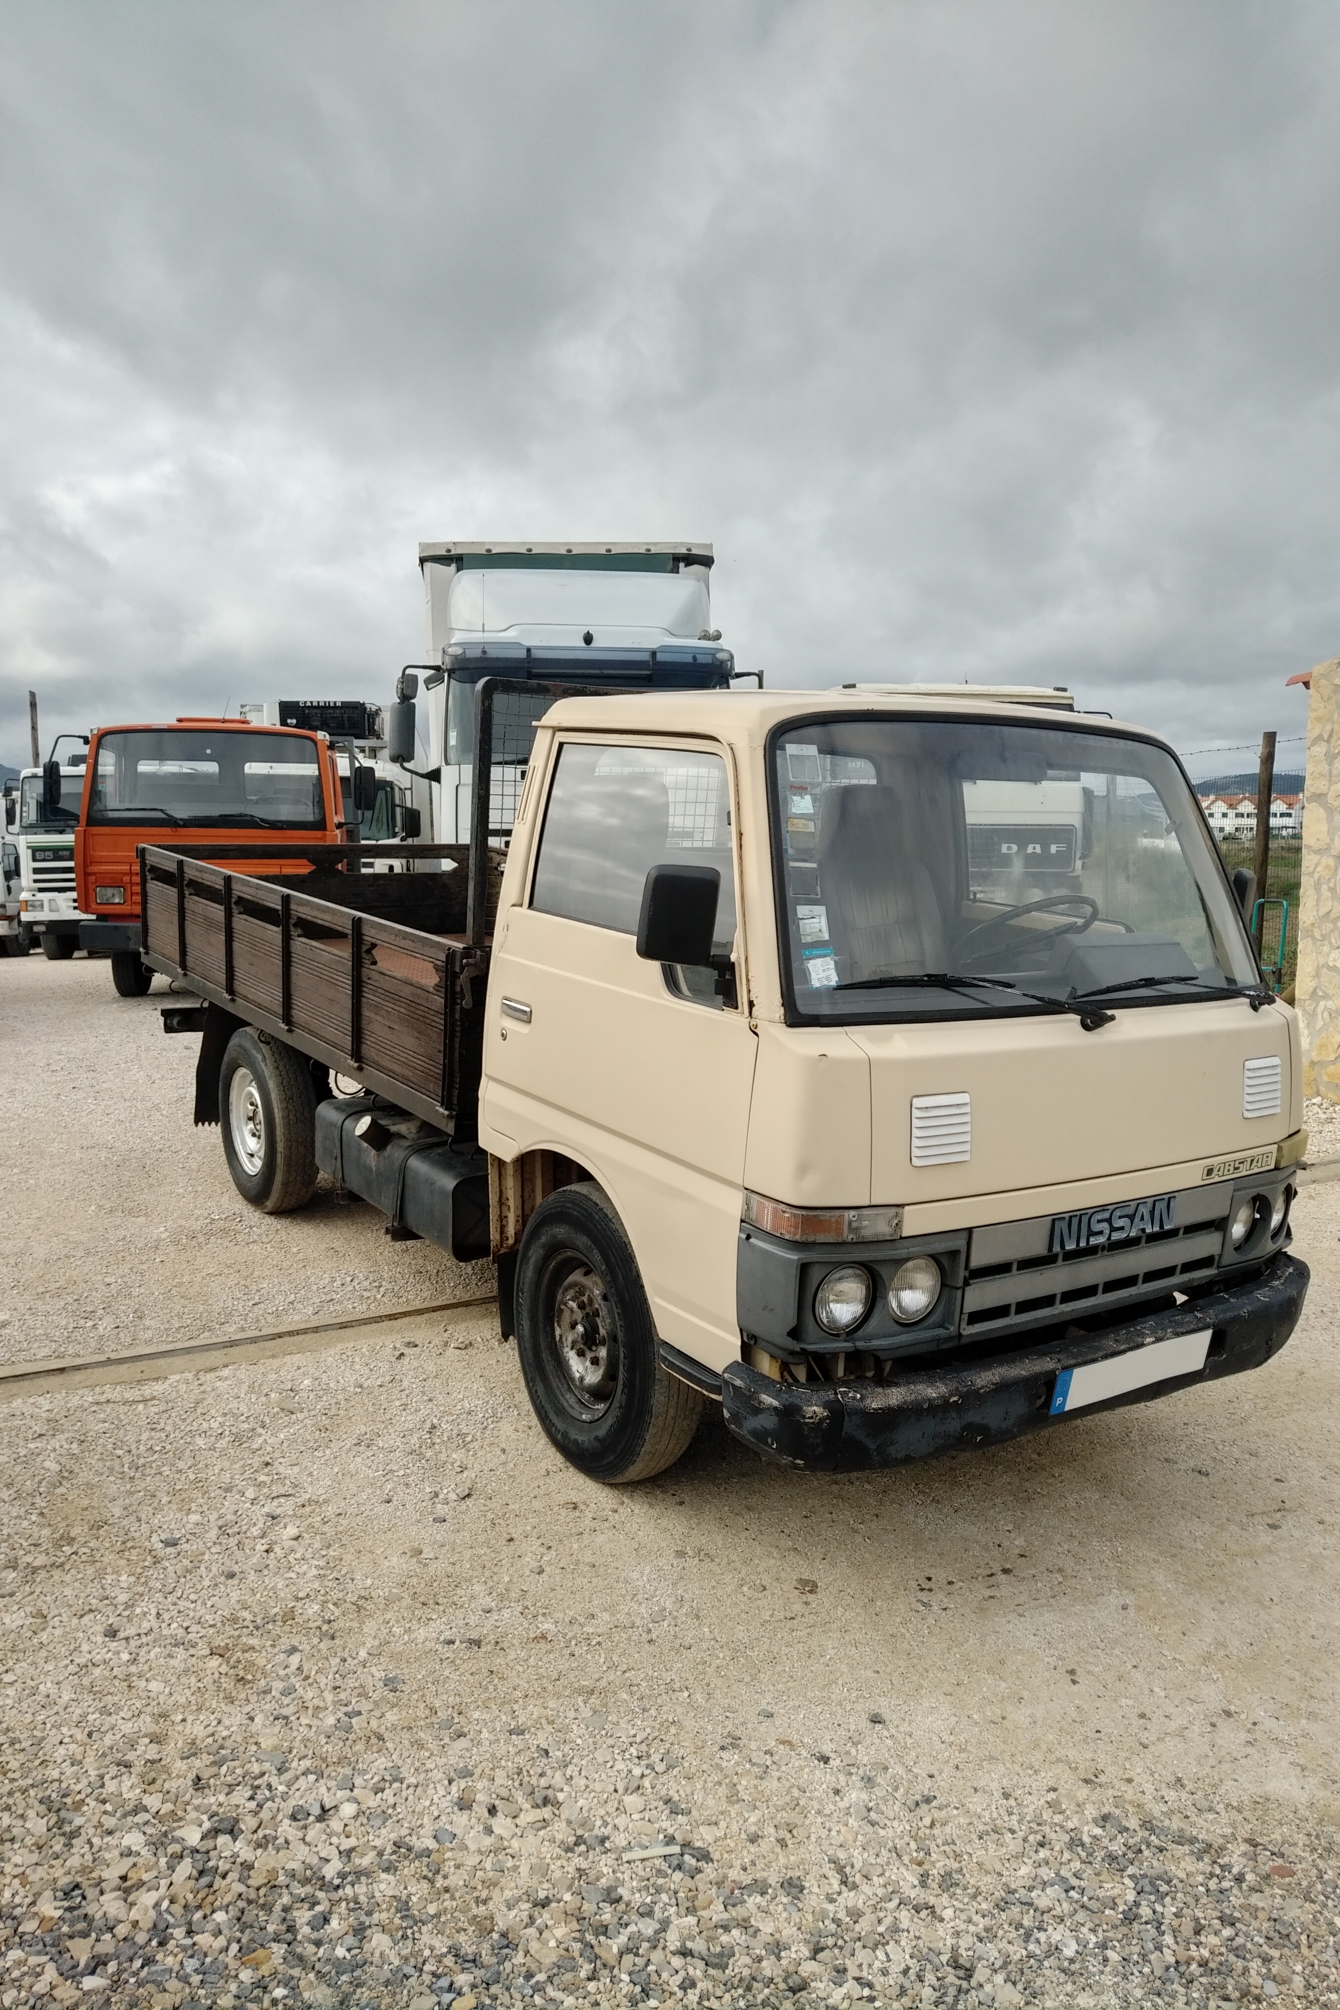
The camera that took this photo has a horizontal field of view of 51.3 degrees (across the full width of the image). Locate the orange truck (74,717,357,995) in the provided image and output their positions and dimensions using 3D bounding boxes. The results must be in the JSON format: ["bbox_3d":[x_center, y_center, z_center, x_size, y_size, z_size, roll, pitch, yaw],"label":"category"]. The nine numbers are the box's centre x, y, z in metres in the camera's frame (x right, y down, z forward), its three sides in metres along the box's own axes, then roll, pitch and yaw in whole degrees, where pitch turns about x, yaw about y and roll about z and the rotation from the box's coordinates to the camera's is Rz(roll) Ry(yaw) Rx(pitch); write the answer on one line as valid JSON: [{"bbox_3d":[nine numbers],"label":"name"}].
[{"bbox_3d":[-4.289,-1.592,14.433,2.220,2.420,6.000,0,8,-9],"label":"orange truck"}]

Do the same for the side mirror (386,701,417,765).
[{"bbox_3d":[-2.056,-2.087,10.764,0.200,0.460,0.130,1,8,-3],"label":"side mirror"}]

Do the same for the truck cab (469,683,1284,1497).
[{"bbox_3d":[0.627,0.107,3.557,1.860,1.790,1.550,-4,9,-34],"label":"truck cab"}]

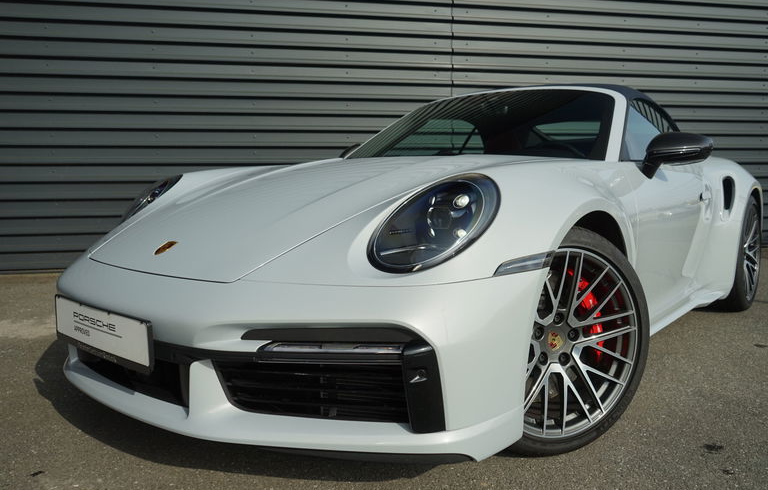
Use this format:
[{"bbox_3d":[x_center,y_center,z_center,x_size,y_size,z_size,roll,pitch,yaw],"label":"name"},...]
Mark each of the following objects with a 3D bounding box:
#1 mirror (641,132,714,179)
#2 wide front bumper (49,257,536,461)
[{"bbox_3d":[1.185,-0.362,2.419,0.250,0.185,0.160,5,9,40],"label":"mirror"},{"bbox_3d":[-0.503,0.232,1.861,1.800,0.480,0.770,5,9,40],"label":"wide front bumper"}]

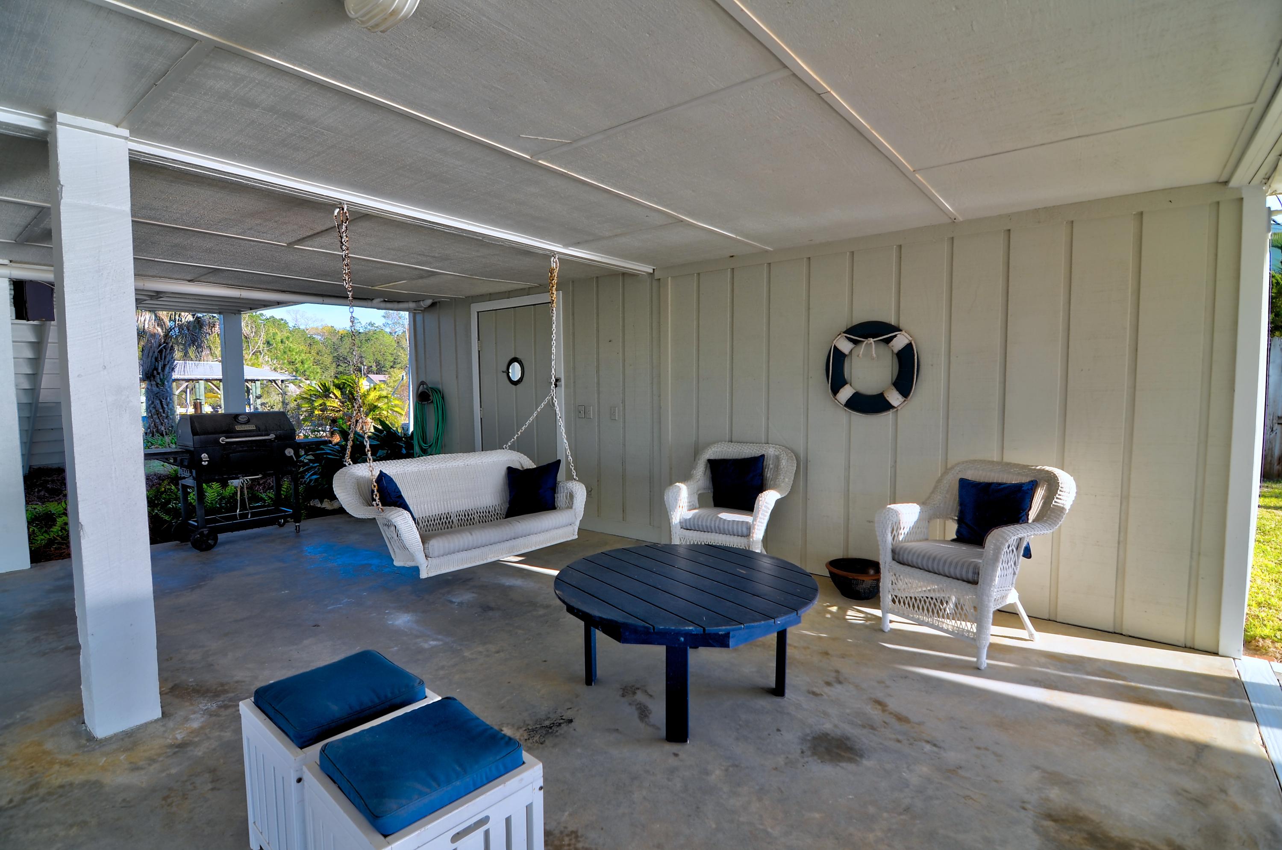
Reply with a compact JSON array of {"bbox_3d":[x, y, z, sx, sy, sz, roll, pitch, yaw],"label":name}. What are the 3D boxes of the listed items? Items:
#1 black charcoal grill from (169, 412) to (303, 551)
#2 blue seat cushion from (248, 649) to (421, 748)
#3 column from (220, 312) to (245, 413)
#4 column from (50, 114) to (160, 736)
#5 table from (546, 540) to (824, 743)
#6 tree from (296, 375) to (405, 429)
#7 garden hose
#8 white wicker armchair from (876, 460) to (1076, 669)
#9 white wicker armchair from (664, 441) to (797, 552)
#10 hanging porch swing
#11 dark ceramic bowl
[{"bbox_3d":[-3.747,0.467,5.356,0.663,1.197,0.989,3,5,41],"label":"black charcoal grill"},{"bbox_3d":[-0.890,0.787,1.693,0.361,0.064,0.341,3,5,41],"label":"blue seat cushion"},{"bbox_3d":[-5.435,-0.245,7.636,0.193,2.433,0.193,3,5,41],"label":"column"},{"bbox_3d":[-2.178,0.037,2.313,0.193,2.413,0.193,3,5,41],"label":"column"},{"bbox_3d":[0.200,0.957,2.614,1.157,0.514,1.157,0,4,0],"label":"table"},{"bbox_3d":[-5.042,0.035,9.900,1.929,1.808,1.929,3,5,41],"label":"tree"},{"bbox_3d":[-2.564,-0.007,6.952,0.435,0.969,0.198,2,4,37],"label":"garden hose"},{"bbox_3d":[1.812,0.702,3.156,0.702,0.940,0.771,-2,4,-31],"label":"white wicker armchair"},{"bbox_3d":[0.655,0.653,4.050,0.771,0.940,0.702,2,4,29],"label":"white wicker armchair"},{"bbox_3d":[-1.095,-0.187,3.685,0.791,2.008,1.602,3,5,41],"label":"hanging porch swing"},{"bbox_3d":[1.472,1.043,3.806,0.455,0.183,0.455,0,4,0],"label":"dark ceramic bowl"}]

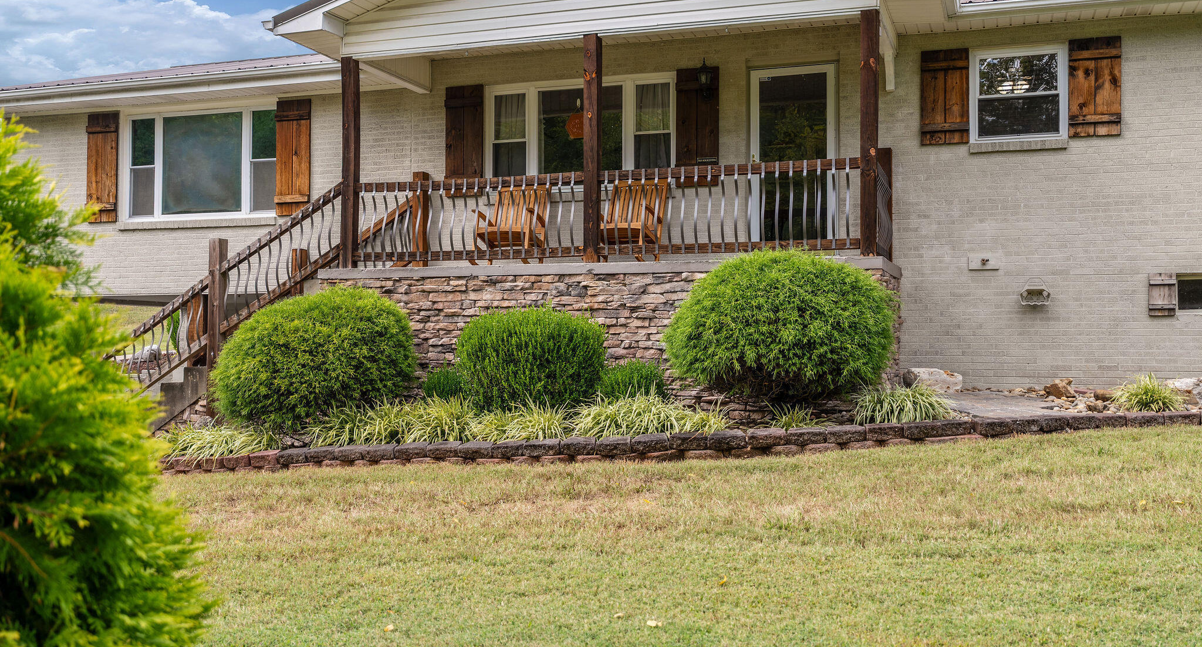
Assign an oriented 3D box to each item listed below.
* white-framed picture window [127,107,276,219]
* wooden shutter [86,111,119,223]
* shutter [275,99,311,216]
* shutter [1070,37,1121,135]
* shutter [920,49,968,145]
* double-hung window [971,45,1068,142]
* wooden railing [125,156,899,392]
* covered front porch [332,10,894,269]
[{"bbox_3d":[-5.090,-2.026,14.907,2.347,1.392,0.120,0,-1,19],"label":"white-framed picture window"},{"bbox_3d":[-6.559,-2.043,15.358,0.468,1.427,0.050,0,-1,19],"label":"wooden shutter"},{"bbox_3d":[-3.796,-2.048,14.401,0.468,1.417,0.050,0,-1,19],"label":"shutter"},{"bbox_3d":[4.830,-2.313,11.421,0.472,0.968,0.050,0,-1,19],"label":"shutter"},{"bbox_3d":[3.499,-2.304,11.882,0.465,0.967,0.050,0,-1,19],"label":"shutter"},{"bbox_3d":[4.180,-2.300,11.699,0.926,0.953,0.110,0,-1,19],"label":"double-hung window"},{"bbox_3d":[-1.272,-0.287,12.523,8.532,2.375,1.779,0,-1,19],"label":"wooden railing"},{"bbox_3d":[0.139,-1.664,12.106,5.544,2.227,1.799,0,-1,19],"label":"covered front porch"}]

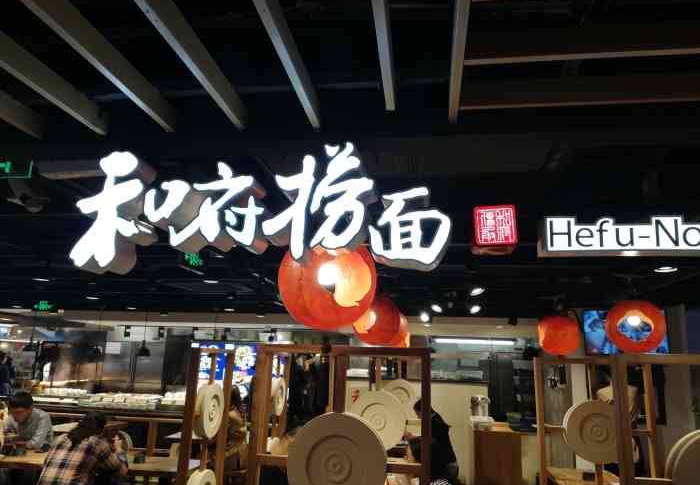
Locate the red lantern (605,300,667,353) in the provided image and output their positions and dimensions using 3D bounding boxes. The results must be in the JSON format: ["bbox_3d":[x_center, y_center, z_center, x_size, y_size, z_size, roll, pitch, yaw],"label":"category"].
[{"bbox_3d":[2.602,0.765,4.792,0.495,0.495,0.495,0,-13,8],"label":"red lantern"}]

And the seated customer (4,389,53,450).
[{"bbox_3d":[-2.871,1.877,4.421,0.520,1.220,0.750,0,-13,8],"label":"seated customer"}]

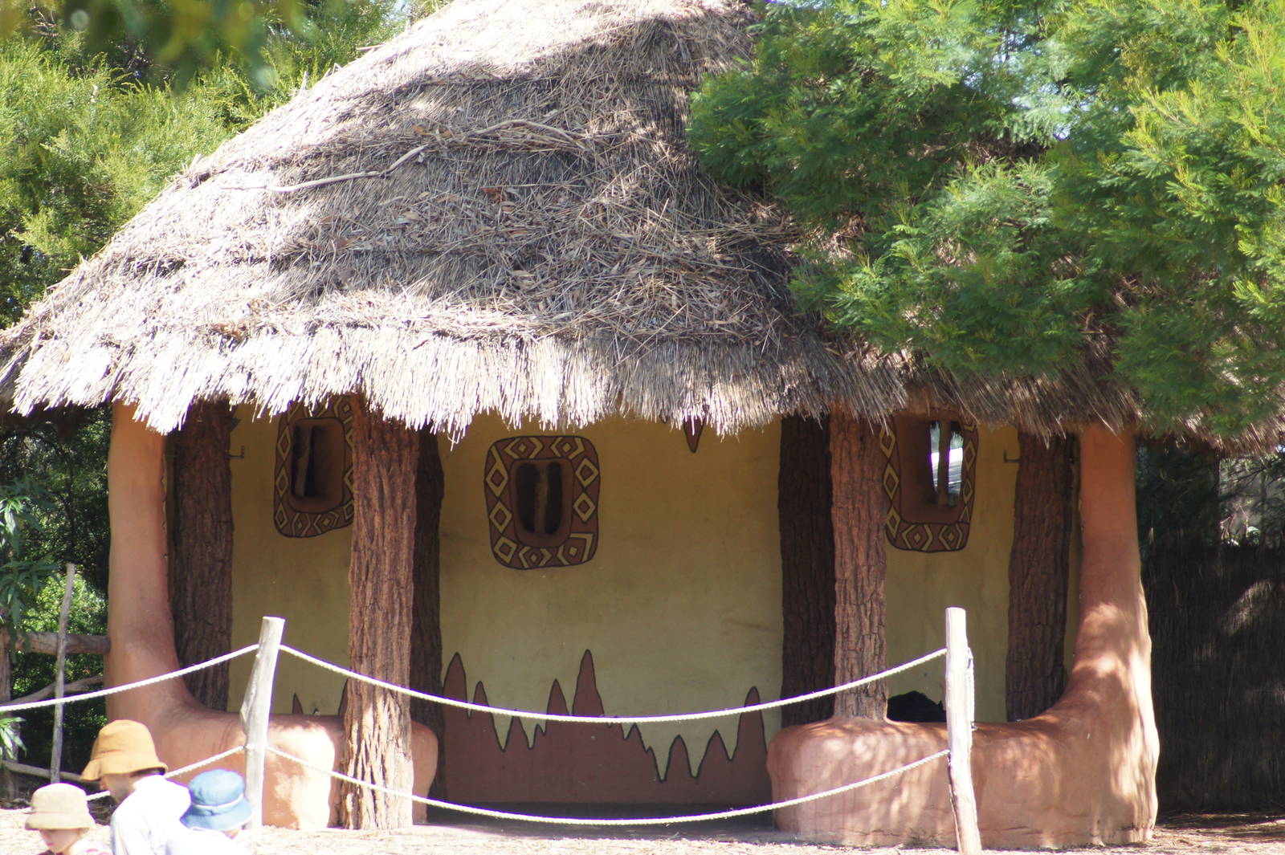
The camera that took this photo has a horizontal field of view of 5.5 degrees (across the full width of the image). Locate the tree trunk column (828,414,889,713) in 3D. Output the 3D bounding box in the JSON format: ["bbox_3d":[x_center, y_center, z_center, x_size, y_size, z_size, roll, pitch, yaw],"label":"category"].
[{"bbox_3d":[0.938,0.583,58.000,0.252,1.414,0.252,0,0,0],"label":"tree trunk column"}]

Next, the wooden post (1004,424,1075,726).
[{"bbox_3d":[1.810,0.803,61.000,0.311,1.684,0.311,0,0,0],"label":"wooden post"}]

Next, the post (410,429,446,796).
[{"bbox_3d":[-1.046,0.828,61.800,0.278,1.799,0.278,0,0,0],"label":"post"}]

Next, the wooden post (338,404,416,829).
[{"bbox_3d":[-1.147,0.805,58.000,0.331,1.884,0.331,1,0,0],"label":"wooden post"}]

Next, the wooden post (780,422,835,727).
[{"bbox_3d":[0.777,0.798,61.800,0.288,1.804,0.288,0,0,0],"label":"wooden post"}]

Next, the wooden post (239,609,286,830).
[{"bbox_3d":[-1.599,1.250,56.300,0.120,0.917,0.120,3,0,0],"label":"wooden post"}]

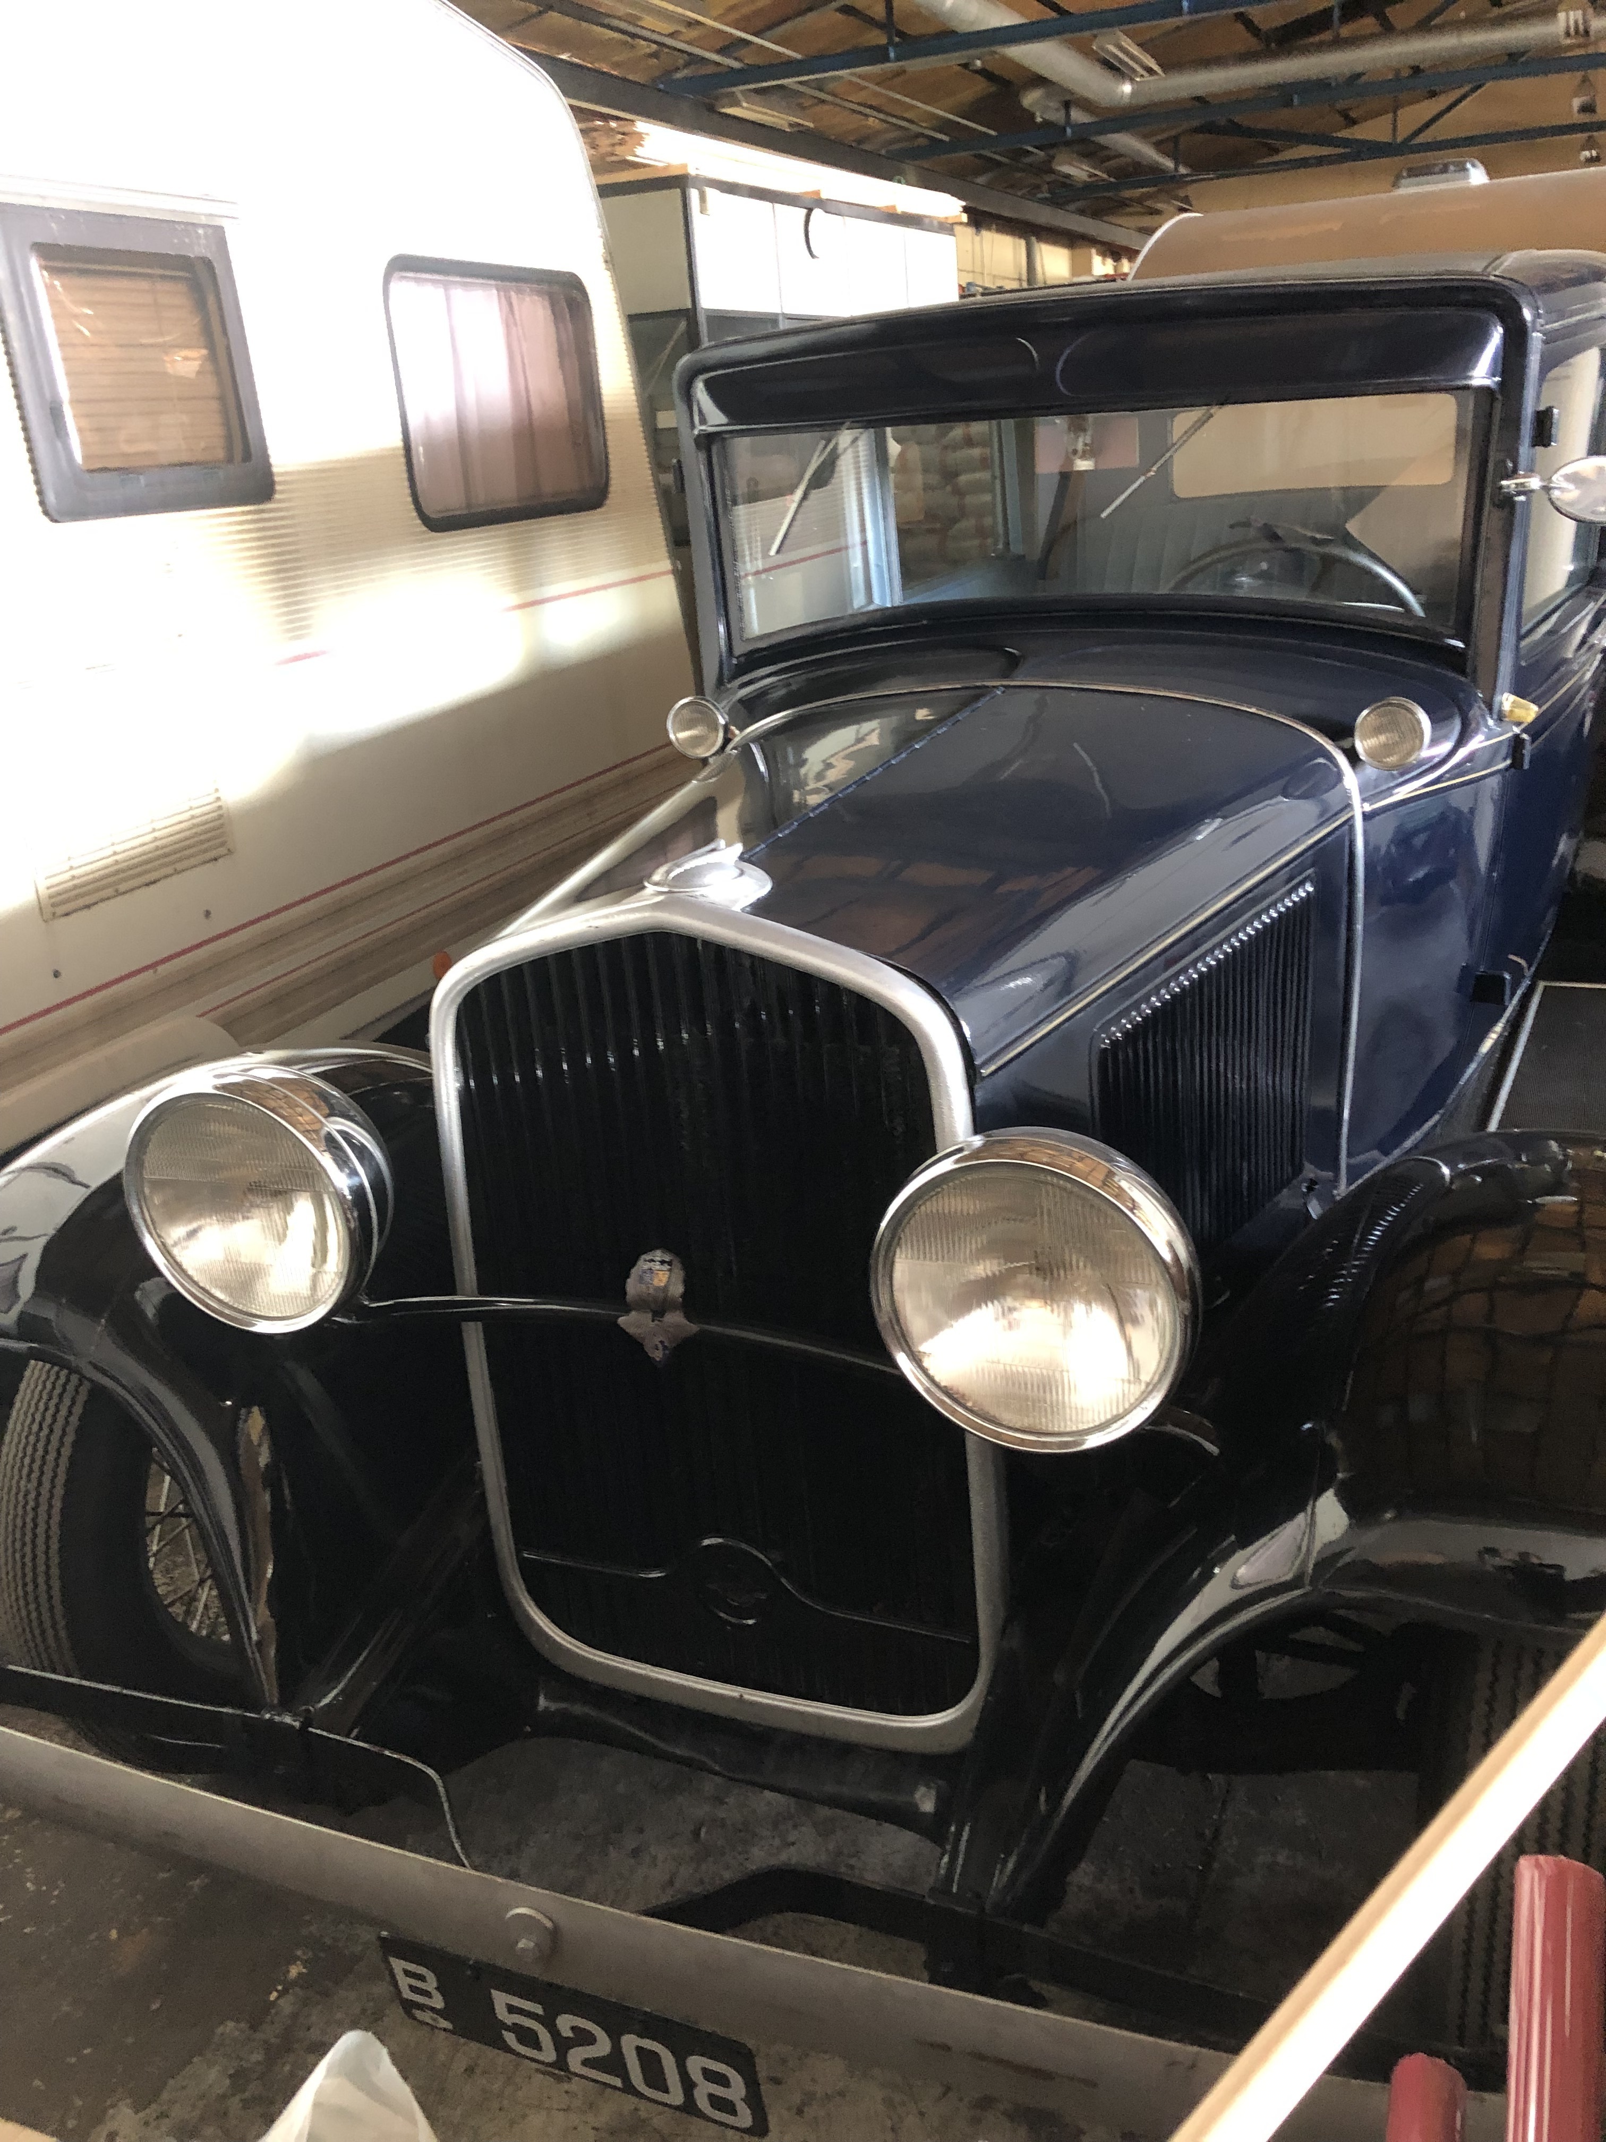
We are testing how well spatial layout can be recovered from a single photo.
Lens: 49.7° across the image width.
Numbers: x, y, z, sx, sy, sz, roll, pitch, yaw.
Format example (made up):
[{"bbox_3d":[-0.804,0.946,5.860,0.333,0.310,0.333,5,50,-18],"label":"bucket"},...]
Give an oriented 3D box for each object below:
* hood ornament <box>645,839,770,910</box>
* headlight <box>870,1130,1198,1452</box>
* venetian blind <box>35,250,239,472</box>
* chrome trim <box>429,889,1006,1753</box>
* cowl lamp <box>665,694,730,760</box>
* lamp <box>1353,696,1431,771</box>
[{"bbox_3d":[-0.083,-0.173,1.556,0.113,0.045,0.112,4,22,21],"label":"hood ornament"},{"bbox_3d":[0.186,0.148,1.309,0.237,0.237,0.170,4,21,20],"label":"headlight"},{"bbox_3d":[-1.030,-1.114,2.727,0.040,0.322,0.388,6,21,23],"label":"venetian blind"},{"bbox_3d":[-0.070,0.236,1.621,0.515,0.830,0.105,4,21,20],"label":"chrome trim"},{"bbox_3d":[-0.155,-0.544,2.739,0.094,0.094,0.095,4,21,20],"label":"cowl lamp"},{"bbox_3d":[0.810,-0.469,2.388,0.094,0.094,0.095,4,21,20],"label":"lamp"}]

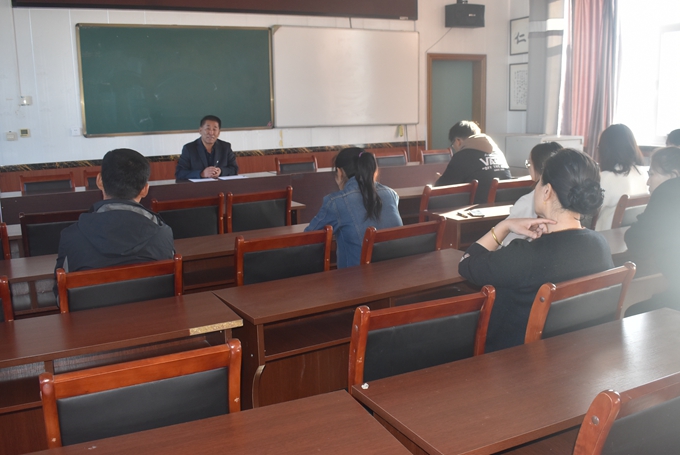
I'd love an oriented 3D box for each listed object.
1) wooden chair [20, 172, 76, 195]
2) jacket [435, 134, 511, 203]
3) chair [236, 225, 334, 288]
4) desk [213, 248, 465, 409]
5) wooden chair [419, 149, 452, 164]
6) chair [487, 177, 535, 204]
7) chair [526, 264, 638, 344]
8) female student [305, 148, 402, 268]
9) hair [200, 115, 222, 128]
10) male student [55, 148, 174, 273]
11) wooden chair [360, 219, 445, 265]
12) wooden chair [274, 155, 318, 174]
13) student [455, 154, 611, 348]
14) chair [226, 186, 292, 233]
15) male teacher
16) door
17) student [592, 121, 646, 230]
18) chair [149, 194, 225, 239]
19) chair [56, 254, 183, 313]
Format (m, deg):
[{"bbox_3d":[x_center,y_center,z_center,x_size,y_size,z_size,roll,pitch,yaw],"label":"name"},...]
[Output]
[{"bbox_3d":[-2.490,0.015,5.608,0.450,0.920,0.530,-7,12,-25],"label":"wooden chair"},{"bbox_3d":[0.976,-0.346,4.807,0.640,0.670,0.520,-7,13,-28],"label":"jacket"},{"bbox_3d":[-0.366,0.458,3.146,0.470,0.970,0.550,-7,12,-28],"label":"chair"},{"bbox_3d":[0.151,0.594,2.950,1.350,0.750,0.410,-7,12,-30],"label":"desk"},{"bbox_3d":[1.208,-0.420,7.143,0.455,0.885,0.520,-7,13,-28],"label":"wooden chair"},{"bbox_3d":[1.195,0.054,4.922,0.450,0.920,0.530,-7,12,-28],"label":"chair"},{"bbox_3d":[0.700,0.562,2.346,0.450,0.920,0.530,-9,13,-33],"label":"chair"},{"bbox_3d":[0.048,0.215,3.361,0.500,1.250,0.750,-8,13,-30],"label":"female student"},{"bbox_3d":[-1.185,-0.966,5.930,0.180,0.145,0.200,-5,11,-18],"label":"hair"},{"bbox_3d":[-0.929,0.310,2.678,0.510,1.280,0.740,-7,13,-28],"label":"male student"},{"bbox_3d":[0.211,0.395,3.279,0.450,0.920,0.530,-8,13,-31],"label":"wooden chair"},{"bbox_3d":[-0.342,-0.244,6.389,0.455,0.885,0.520,-7,13,-28],"label":"wooden chair"},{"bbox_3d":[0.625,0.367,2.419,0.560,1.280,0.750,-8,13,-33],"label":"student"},{"bbox_3d":[-0.618,0.164,4.589,0.450,0.920,0.530,-6,12,-24],"label":"chair"},{"bbox_3d":[-1.190,-0.382,6.053,0.600,1.320,0.720,-7,13,-28],"label":"male teacher"},{"bbox_3d":[1.561,-1.318,8.721,0.980,2.020,0.120,-7,13,-28],"label":"door"},{"bbox_3d":[1.618,0.013,4.132,0.470,1.280,0.750,-7,12,-29],"label":"student"},{"bbox_3d":[-1.004,0.222,4.129,0.455,0.885,0.520,-7,13,-28],"label":"chair"},{"bbox_3d":[-0.896,0.540,2.668,0.450,0.920,0.530,-7,12,-25],"label":"chair"}]

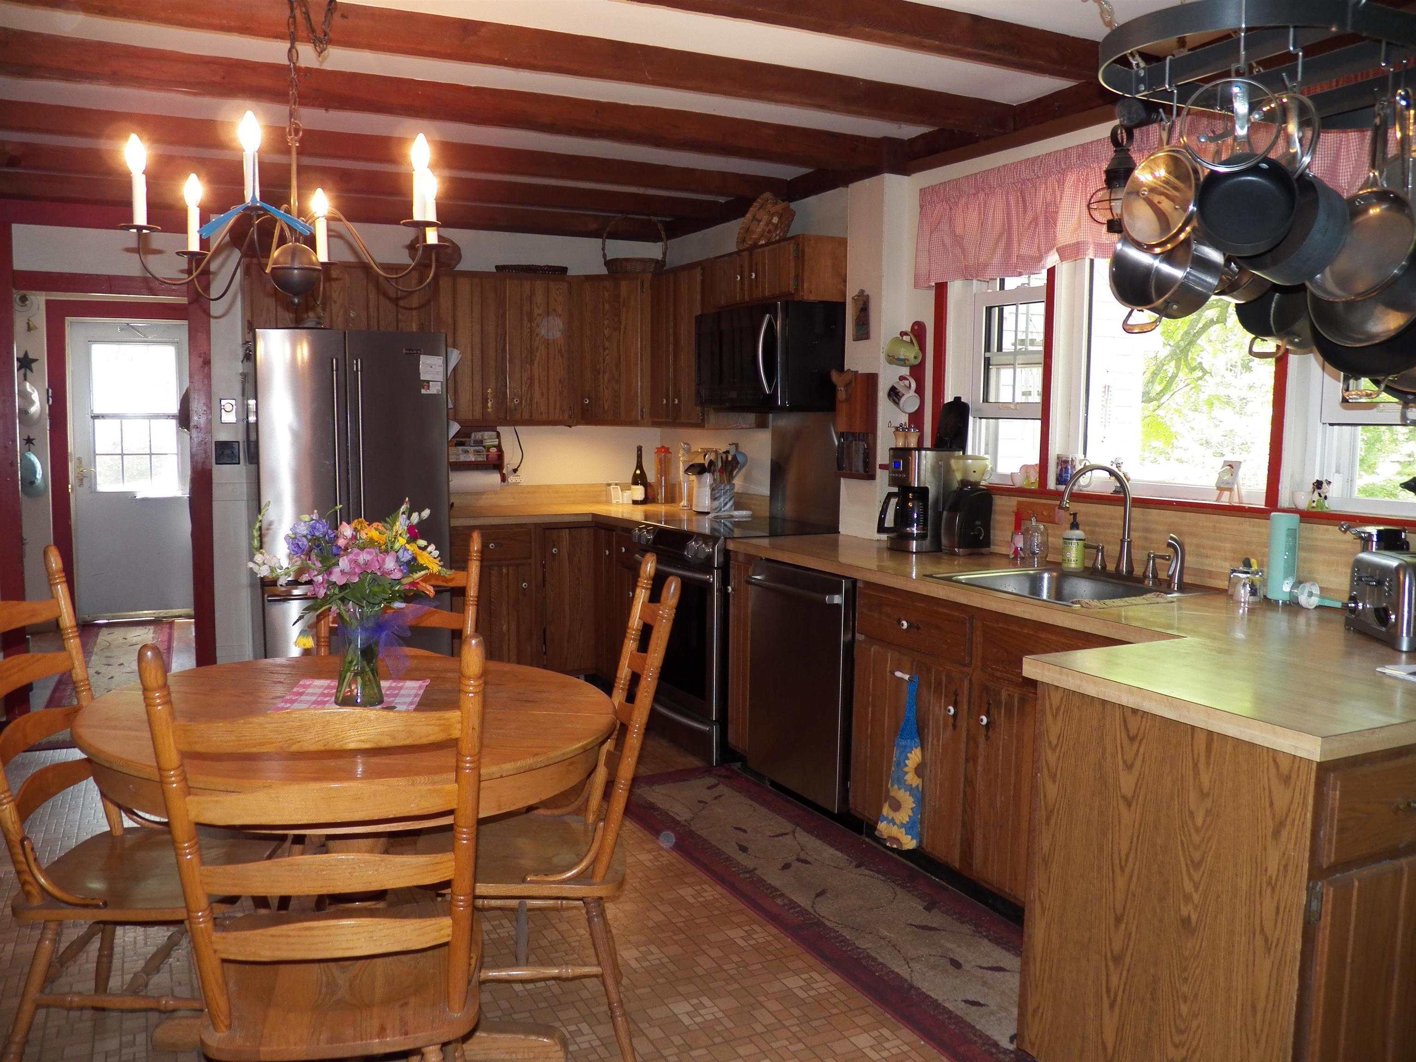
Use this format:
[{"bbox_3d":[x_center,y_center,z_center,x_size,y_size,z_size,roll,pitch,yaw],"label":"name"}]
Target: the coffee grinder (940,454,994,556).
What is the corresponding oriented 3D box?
[{"bbox_3d":[0.934,-0.093,4.097,0.160,0.345,0.125,-3,7,-27],"label":"coffee grinder"}]

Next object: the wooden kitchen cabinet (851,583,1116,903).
[{"bbox_3d":[0.965,0.594,3.277,0.597,0.835,1.118,-3,7,-27],"label":"wooden kitchen cabinet"}]

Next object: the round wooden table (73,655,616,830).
[{"bbox_3d":[-0.755,0.742,2.453,1.081,0.750,1.081,0,6,0],"label":"round wooden table"}]

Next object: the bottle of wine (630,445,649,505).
[{"bbox_3d":[-0.356,-0.297,6.061,0.080,0.310,0.080,-3,7,-27],"label":"bottle of wine"}]

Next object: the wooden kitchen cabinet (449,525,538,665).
[{"bbox_3d":[-1.085,0.368,5.367,0.395,0.845,0.607,-3,7,-27],"label":"wooden kitchen cabinet"}]

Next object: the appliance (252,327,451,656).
[{"bbox_3d":[-1.583,0.001,4.977,0.754,1.695,0.769,-3,7,-27],"label":"appliance"}]

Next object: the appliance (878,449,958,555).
[{"bbox_3d":[0.752,-0.111,4.165,0.275,0.362,0.195,-3,7,-27],"label":"appliance"}]

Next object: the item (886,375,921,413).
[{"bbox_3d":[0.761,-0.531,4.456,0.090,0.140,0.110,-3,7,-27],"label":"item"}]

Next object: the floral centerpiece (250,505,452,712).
[{"bbox_3d":[-0.835,0.156,2.677,0.440,0.465,0.400,-2,7,-17],"label":"floral centerpiece"}]

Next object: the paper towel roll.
[{"bbox_3d":[-1.187,-0.253,5.788,0.280,0.120,0.120,-3,7,-27],"label":"paper towel roll"}]

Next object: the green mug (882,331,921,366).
[{"bbox_3d":[0.711,-0.668,4.194,0.105,0.126,0.101,-3,7,-27],"label":"green mug"}]

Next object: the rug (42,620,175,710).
[{"bbox_3d":[-3.157,0.750,6.122,0.570,0.012,2.800,-3,7,-25],"label":"rug"}]

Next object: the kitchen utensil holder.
[{"bbox_3d":[0.074,-0.159,5.535,0.112,0.155,0.112,0,6,0],"label":"kitchen utensil holder"}]

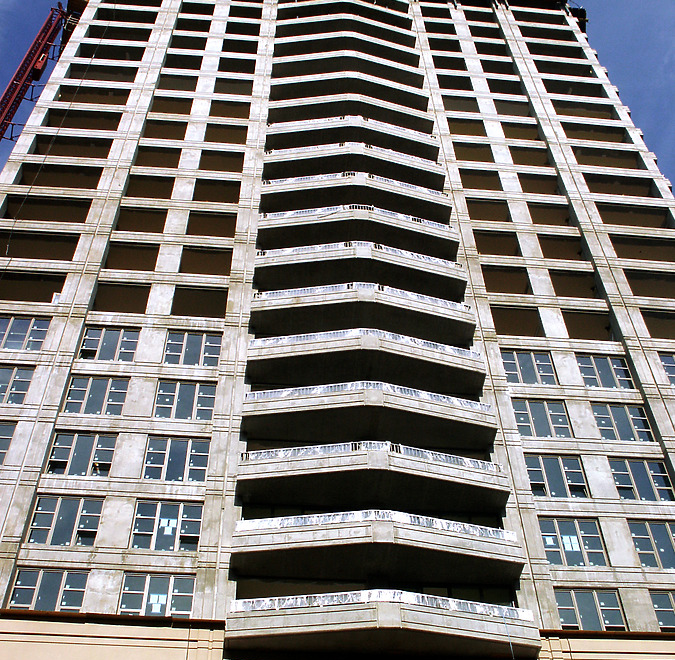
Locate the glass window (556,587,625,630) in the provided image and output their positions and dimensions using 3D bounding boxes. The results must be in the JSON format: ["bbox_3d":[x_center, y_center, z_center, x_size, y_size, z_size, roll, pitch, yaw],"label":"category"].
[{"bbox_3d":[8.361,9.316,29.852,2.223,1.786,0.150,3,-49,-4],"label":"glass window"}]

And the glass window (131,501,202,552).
[{"bbox_3d":[-5.815,6.680,31.037,2.300,2.043,0.150,3,-49,-4],"label":"glass window"}]

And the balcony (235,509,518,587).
[{"bbox_3d":[1.356,7.023,29.823,9.551,1.278,1.910,3,-49,-4],"label":"balcony"}]

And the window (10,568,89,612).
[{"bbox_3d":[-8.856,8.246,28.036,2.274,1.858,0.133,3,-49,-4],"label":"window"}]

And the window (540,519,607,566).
[{"bbox_3d":[8.317,7.459,32.008,2.223,2.030,0.150,3,-49,-4],"label":"window"}]

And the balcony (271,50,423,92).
[{"bbox_3d":[0.687,-15.962,55.696,9.381,0.634,2.213,3,-49,-4],"label":"balcony"}]

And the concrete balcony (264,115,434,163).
[{"bbox_3d":[0.854,-10.527,50.269,9.496,1.285,2.184,3,-49,-4],"label":"concrete balcony"}]

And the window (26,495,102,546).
[{"bbox_3d":[-9.162,6.490,30.813,2.287,2.030,0.150,3,-49,-4],"label":"window"}]

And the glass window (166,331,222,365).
[{"bbox_3d":[-5.940,0.786,37.595,2.313,1.981,0.150,3,-49,-4],"label":"glass window"}]

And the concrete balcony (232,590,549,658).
[{"bbox_3d":[1.405,9.026,27.584,9.535,1.285,2.184,3,-49,-4],"label":"concrete balcony"}]

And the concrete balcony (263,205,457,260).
[{"bbox_3d":[1.027,-4.716,43.234,9.512,1.314,2.224,3,-49,-4],"label":"concrete balcony"}]

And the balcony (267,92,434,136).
[{"bbox_3d":[0.809,-12.376,52.415,9.496,0.887,2.184,3,-49,-4],"label":"balcony"}]

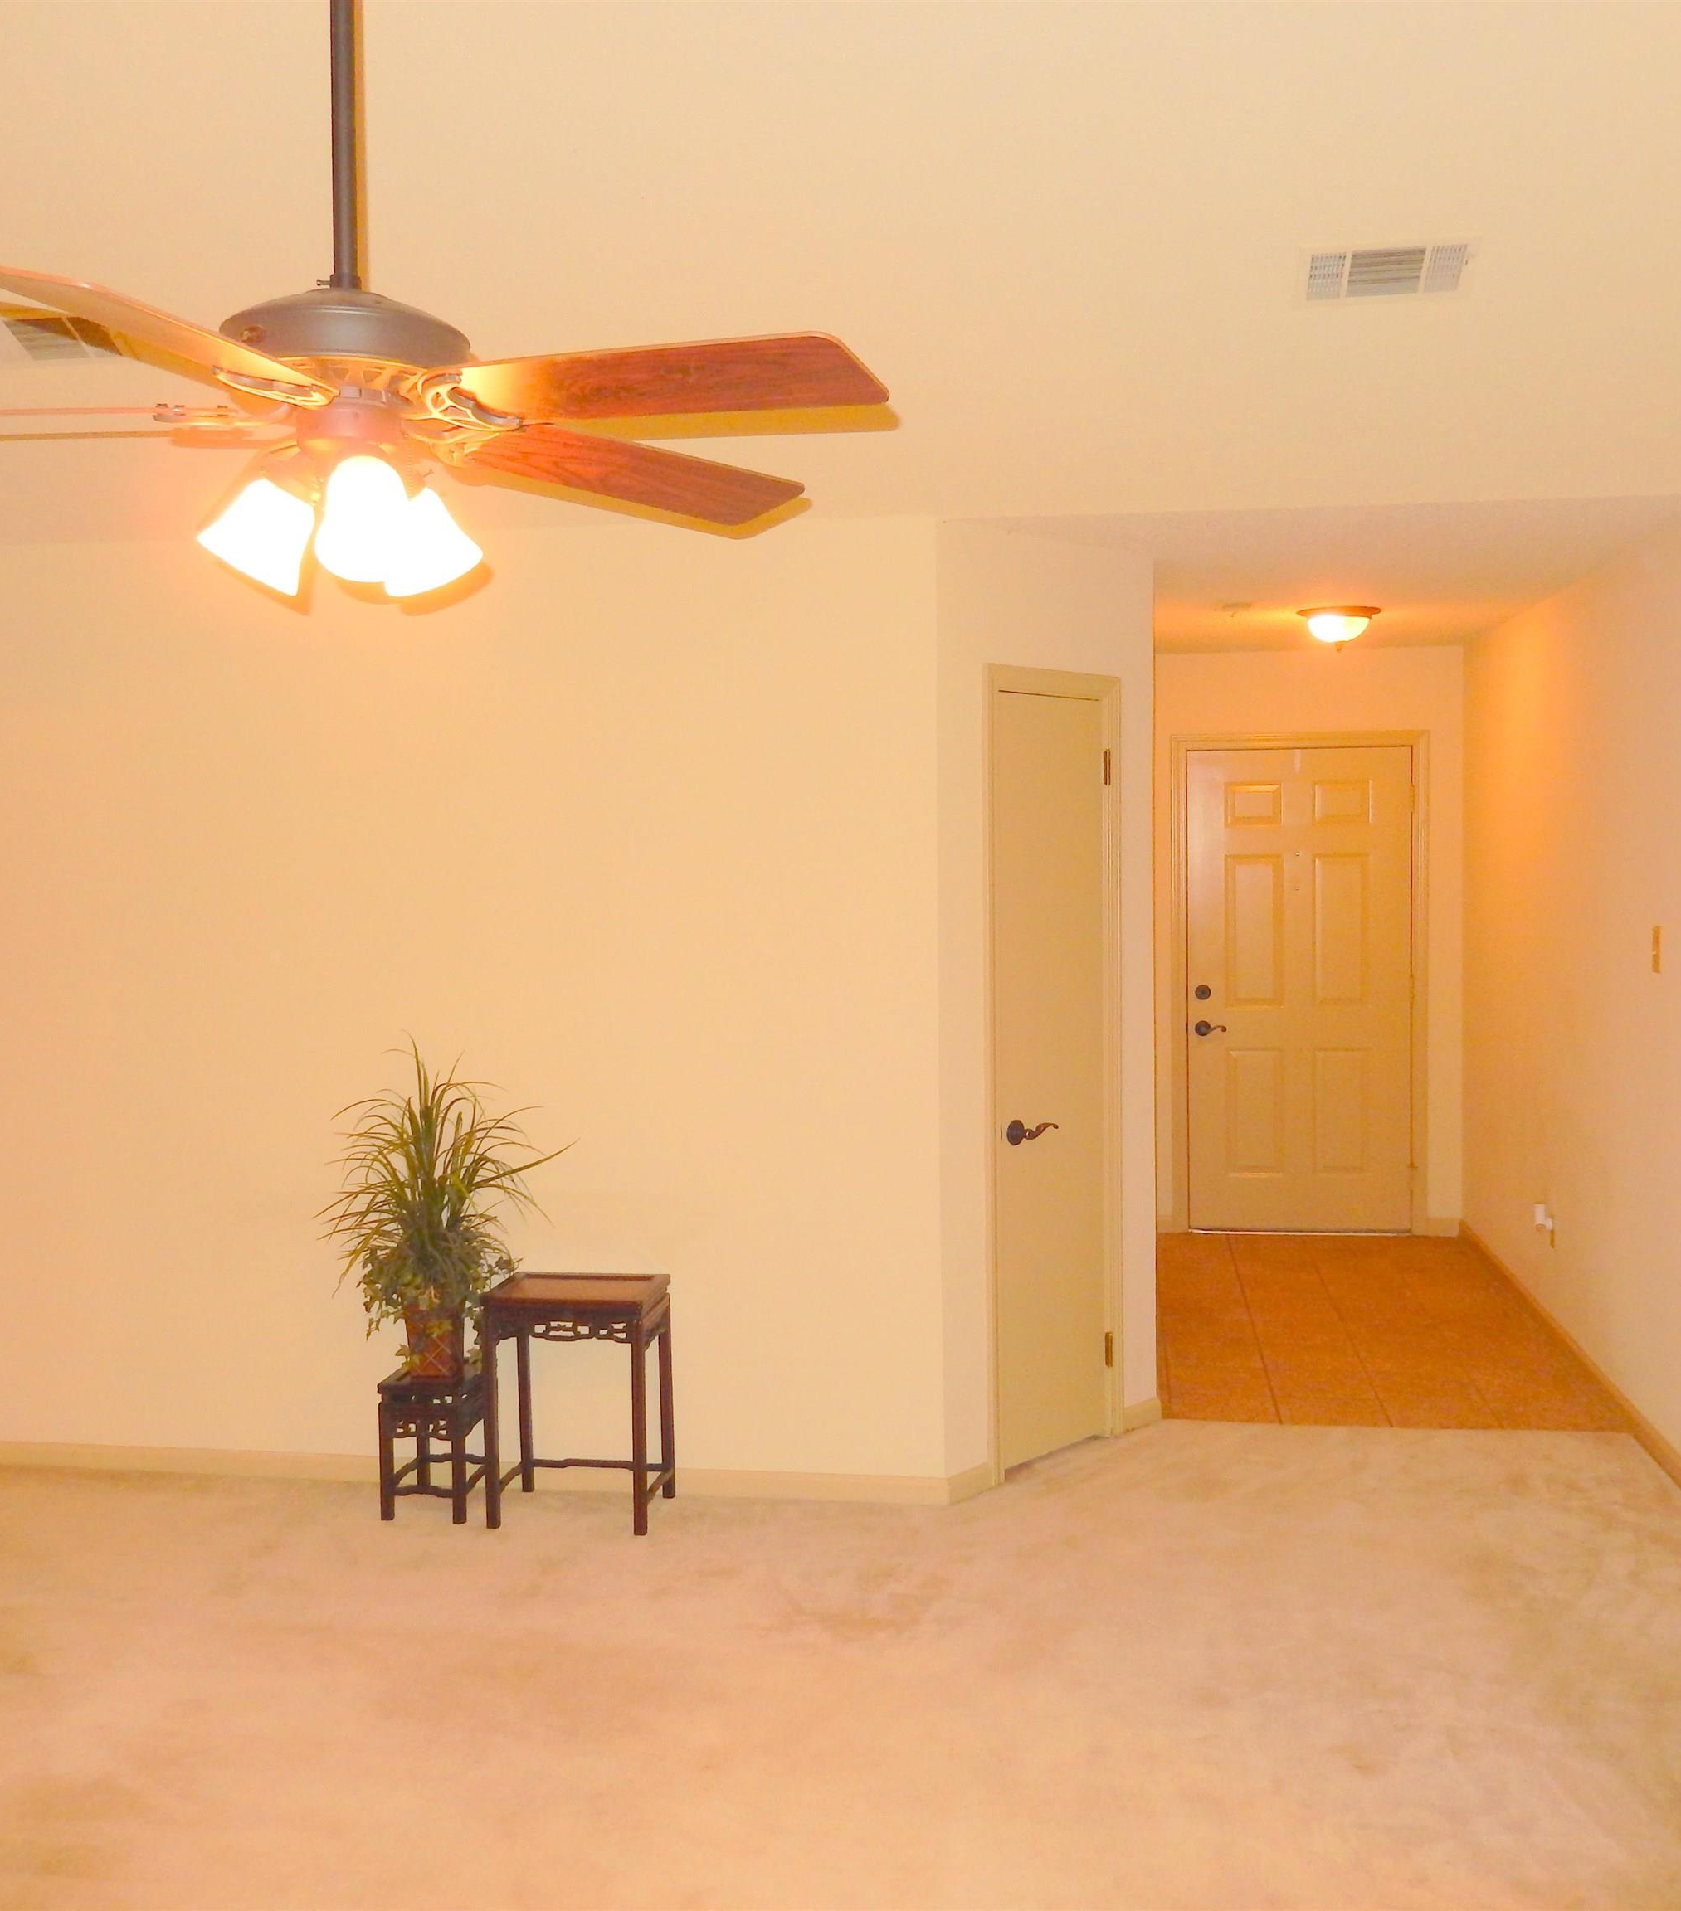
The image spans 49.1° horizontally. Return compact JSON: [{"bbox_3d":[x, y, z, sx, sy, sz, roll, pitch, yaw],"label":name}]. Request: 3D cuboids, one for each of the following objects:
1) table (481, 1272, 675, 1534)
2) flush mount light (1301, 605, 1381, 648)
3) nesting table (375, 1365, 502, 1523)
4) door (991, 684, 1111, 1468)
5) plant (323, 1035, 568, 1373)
[{"bbox_3d":[-0.656,1.118,4.616,0.420,0.575,0.285,0,4,8],"label":"table"},{"bbox_3d":[1.720,-1.127,6.359,0.290,0.140,0.290,0,4,8],"label":"flush mount light"},{"bbox_3d":[-1.020,1.243,4.673,0.235,0.327,0.240,0,4,8],"label":"nesting table"},{"bbox_3d":[0.553,0.326,4.928,0.045,2.035,0.470,3,5,43],"label":"door"},{"bbox_3d":[-0.995,0.645,4.585,0.600,0.870,0.460,0,4,8],"label":"plant"}]

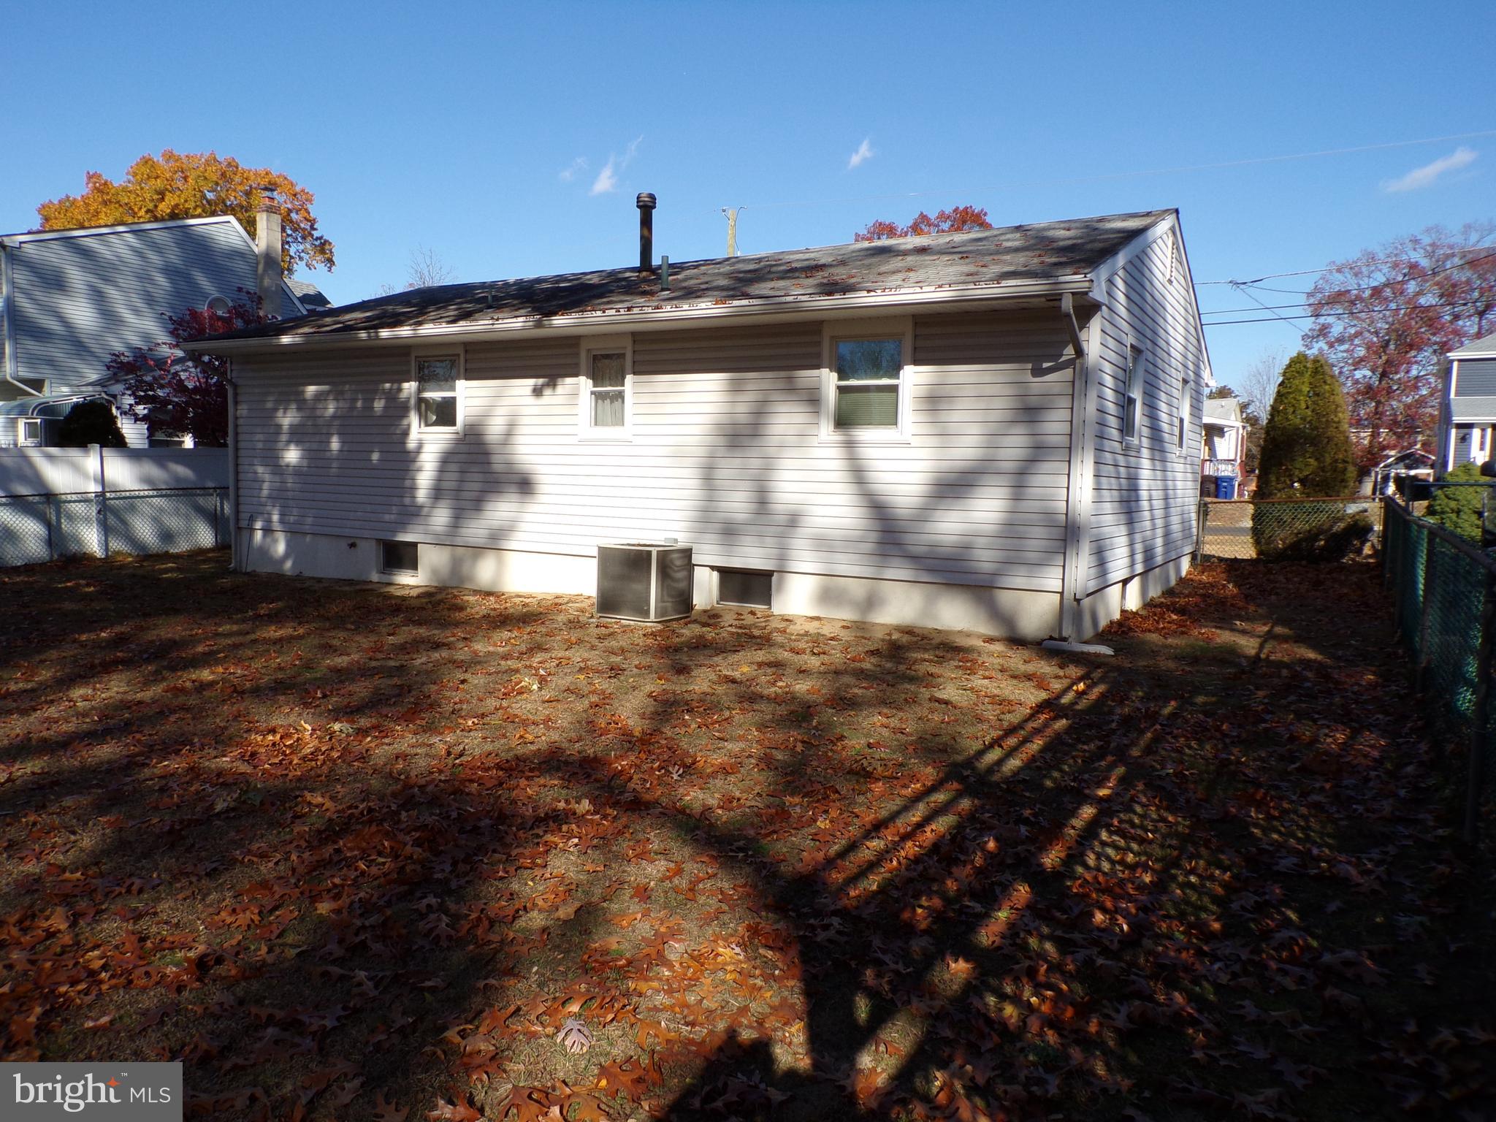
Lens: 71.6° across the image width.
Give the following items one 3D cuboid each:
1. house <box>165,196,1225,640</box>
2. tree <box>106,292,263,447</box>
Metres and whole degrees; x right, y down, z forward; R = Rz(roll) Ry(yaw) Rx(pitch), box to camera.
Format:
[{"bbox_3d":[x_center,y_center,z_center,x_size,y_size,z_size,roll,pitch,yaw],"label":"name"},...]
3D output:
[{"bbox_3d":[-0.484,-2.064,15.059,12.409,4.608,8.227,4,5,30],"label":"house"},{"bbox_3d":[-10.512,-2.921,20.722,4.300,5.000,4.300,4,5,30],"label":"tree"}]

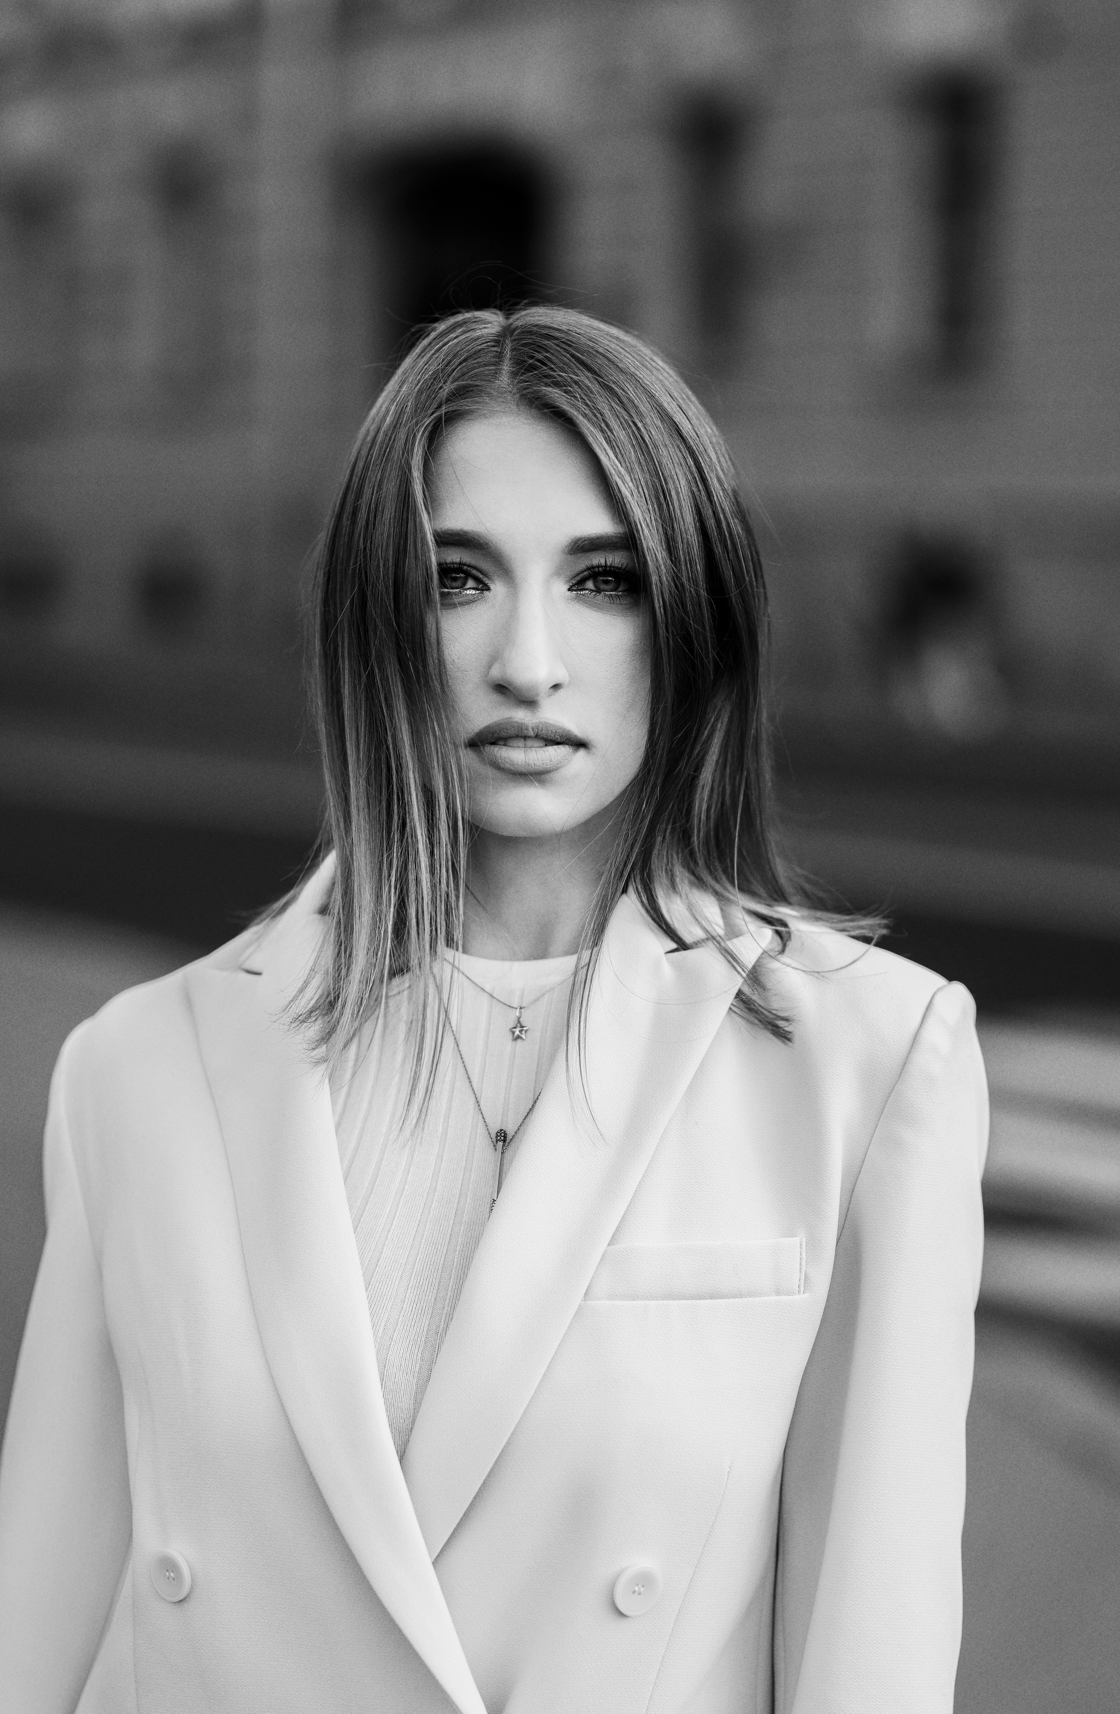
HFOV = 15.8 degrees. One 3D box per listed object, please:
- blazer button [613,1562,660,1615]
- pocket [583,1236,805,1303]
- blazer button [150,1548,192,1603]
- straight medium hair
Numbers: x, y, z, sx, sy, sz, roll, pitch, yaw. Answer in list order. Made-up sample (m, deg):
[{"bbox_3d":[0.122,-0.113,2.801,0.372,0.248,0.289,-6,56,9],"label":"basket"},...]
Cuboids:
[{"bbox_3d":[0.032,0.308,1.700,0.023,0.023,0.005,-3,12,-30],"label":"blazer button"},{"bbox_3d":[0.054,0.172,1.685,0.098,0.027,0.010,1,-3,-16],"label":"pocket"},{"bbox_3d":[-0.165,0.306,1.720,0.023,0.023,0.005,4,8,41],"label":"blazer button"},{"bbox_3d":[0.007,-0.068,1.755,0.238,0.340,0.205,0,4,3],"label":"straight medium hair"}]

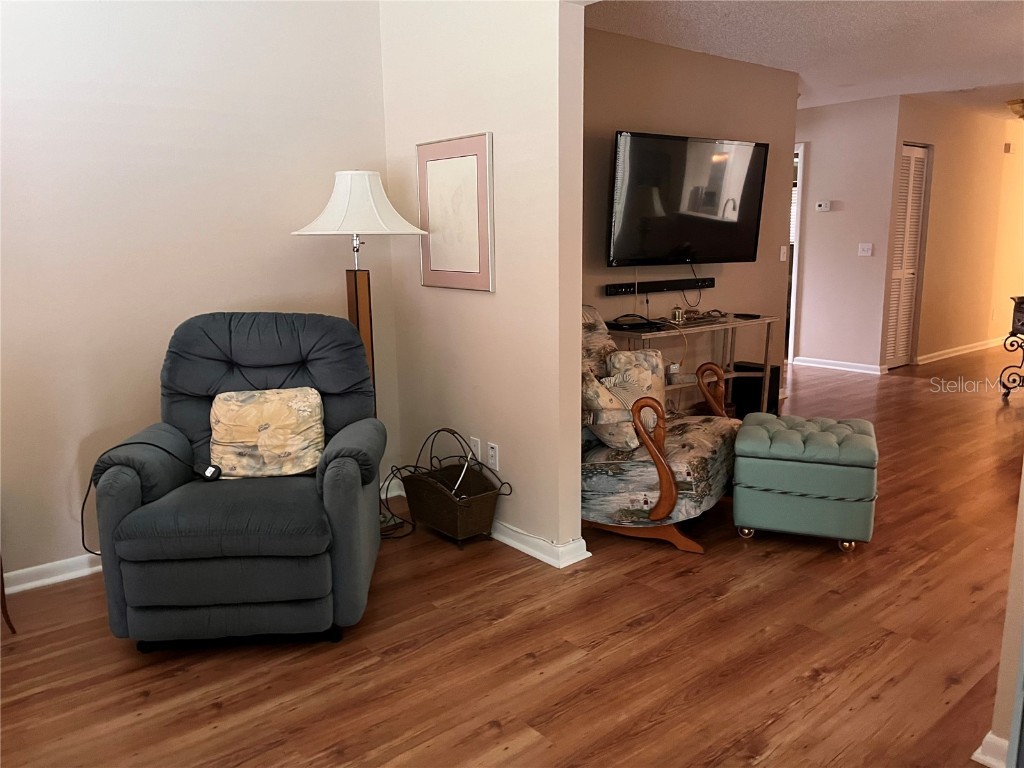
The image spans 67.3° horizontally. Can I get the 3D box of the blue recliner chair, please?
[{"bbox_3d":[-0.917,0.269,2.814,0.830,1.000,0.900,-2,11,-4],"label":"blue recliner chair"}]

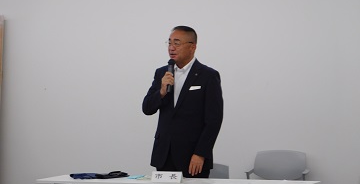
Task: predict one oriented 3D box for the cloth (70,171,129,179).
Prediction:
[{"bbox_3d":[-0.553,0.564,15.861,0.350,0.042,0.230,1,2,17],"label":"cloth"}]

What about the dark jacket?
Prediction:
[{"bbox_3d":[0.017,0.155,16.100,0.540,0.760,0.350,1,2,30],"label":"dark jacket"}]

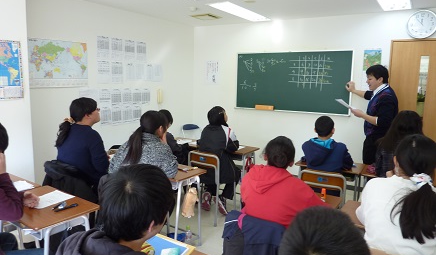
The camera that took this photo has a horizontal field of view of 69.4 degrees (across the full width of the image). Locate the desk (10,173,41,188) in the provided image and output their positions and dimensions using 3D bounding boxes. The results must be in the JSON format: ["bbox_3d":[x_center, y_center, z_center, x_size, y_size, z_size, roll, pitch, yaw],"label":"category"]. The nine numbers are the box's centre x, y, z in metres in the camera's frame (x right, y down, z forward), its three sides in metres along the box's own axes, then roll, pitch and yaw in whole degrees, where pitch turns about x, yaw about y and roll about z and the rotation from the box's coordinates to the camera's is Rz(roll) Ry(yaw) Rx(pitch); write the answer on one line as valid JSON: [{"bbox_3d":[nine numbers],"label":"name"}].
[{"bbox_3d":[-1.631,0.754,2.297,0.600,0.700,0.410,7,10,33],"label":"desk"}]

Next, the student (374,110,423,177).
[{"bbox_3d":[1.484,0.520,2.602,0.480,1.335,0.620,7,10,33],"label":"student"}]

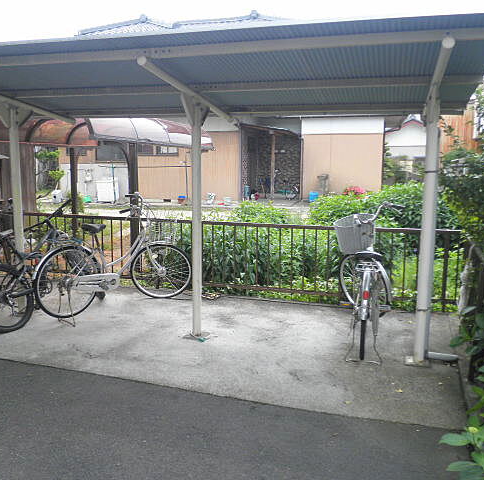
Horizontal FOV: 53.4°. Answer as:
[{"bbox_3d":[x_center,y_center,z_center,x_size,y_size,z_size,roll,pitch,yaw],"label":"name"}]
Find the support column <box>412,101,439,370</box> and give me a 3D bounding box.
[{"bbox_3d":[1.368,-0.044,3.541,0.105,1.950,0.105,2,8,16],"label":"support column"}]

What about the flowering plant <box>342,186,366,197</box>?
[{"bbox_3d":[2.925,-1.209,12.500,0.650,0.500,0.600,1,8,5],"label":"flowering plant"}]

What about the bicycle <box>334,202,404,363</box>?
[{"bbox_3d":[1.044,0.298,4.068,0.640,1.120,1.760,3,8,17],"label":"bicycle"}]

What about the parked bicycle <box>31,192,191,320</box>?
[{"bbox_3d":[-1.230,0.158,4.854,0.600,1.130,1.760,8,11,44],"label":"parked bicycle"}]

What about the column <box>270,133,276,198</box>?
[{"bbox_3d":[1.101,-2.604,16.800,0.130,2.300,0.130,1,8,4],"label":"column"}]

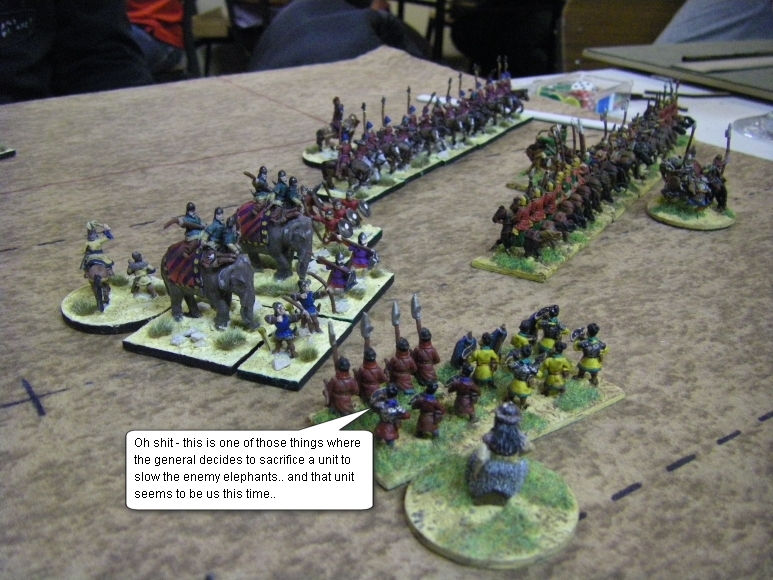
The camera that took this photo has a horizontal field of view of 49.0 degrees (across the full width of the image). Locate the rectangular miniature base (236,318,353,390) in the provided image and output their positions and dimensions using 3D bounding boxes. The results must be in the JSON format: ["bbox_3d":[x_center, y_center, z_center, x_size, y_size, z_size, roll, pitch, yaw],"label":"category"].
[{"bbox_3d":[-0.028,0.019,0.267,0.021,0.004,0.040,9,26,18],"label":"rectangular miniature base"}]

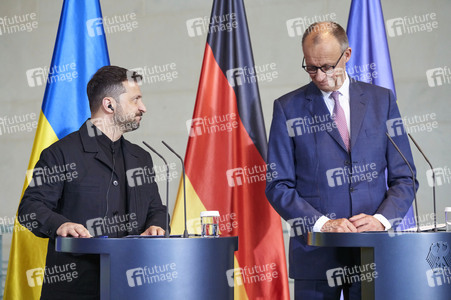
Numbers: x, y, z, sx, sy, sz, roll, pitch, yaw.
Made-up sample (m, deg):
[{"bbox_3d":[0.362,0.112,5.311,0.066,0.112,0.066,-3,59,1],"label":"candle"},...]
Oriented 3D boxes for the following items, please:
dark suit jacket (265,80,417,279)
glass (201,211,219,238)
[{"bbox_3d":[0.455,0.117,5.150,0.580,0.790,0.400,0,-2,-13],"label":"dark suit jacket"},{"bbox_3d":[-0.057,0.279,4.880,0.071,0.100,0.071,0,-2,0],"label":"glass"}]

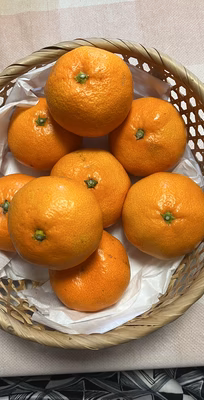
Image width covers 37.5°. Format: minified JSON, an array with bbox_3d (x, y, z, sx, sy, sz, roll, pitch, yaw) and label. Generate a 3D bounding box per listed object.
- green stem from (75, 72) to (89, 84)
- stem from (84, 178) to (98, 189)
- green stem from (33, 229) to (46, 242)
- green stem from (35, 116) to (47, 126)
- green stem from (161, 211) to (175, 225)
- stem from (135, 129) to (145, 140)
[{"bbox_3d":[-0.014,-0.081,0.201,0.009,0.004,0.009,0,89,7],"label":"green stem"},{"bbox_3d":[-0.008,-0.012,0.226,0.010,0.004,0.010,0,84,-1],"label":"stem"},{"bbox_3d":[-0.040,0.022,0.190,0.009,0.004,0.009,0,96,10],"label":"green stem"},{"bbox_3d":[-0.049,-0.063,0.241,0.009,0.004,0.009,0,82,-2],"label":"green stem"},{"bbox_3d":[0.046,0.012,0.211,0.010,0.004,0.010,0,87,9],"label":"green stem"},{"bbox_3d":[0.029,-0.051,0.233,0.009,0.004,0.009,0,93,17],"label":"stem"}]

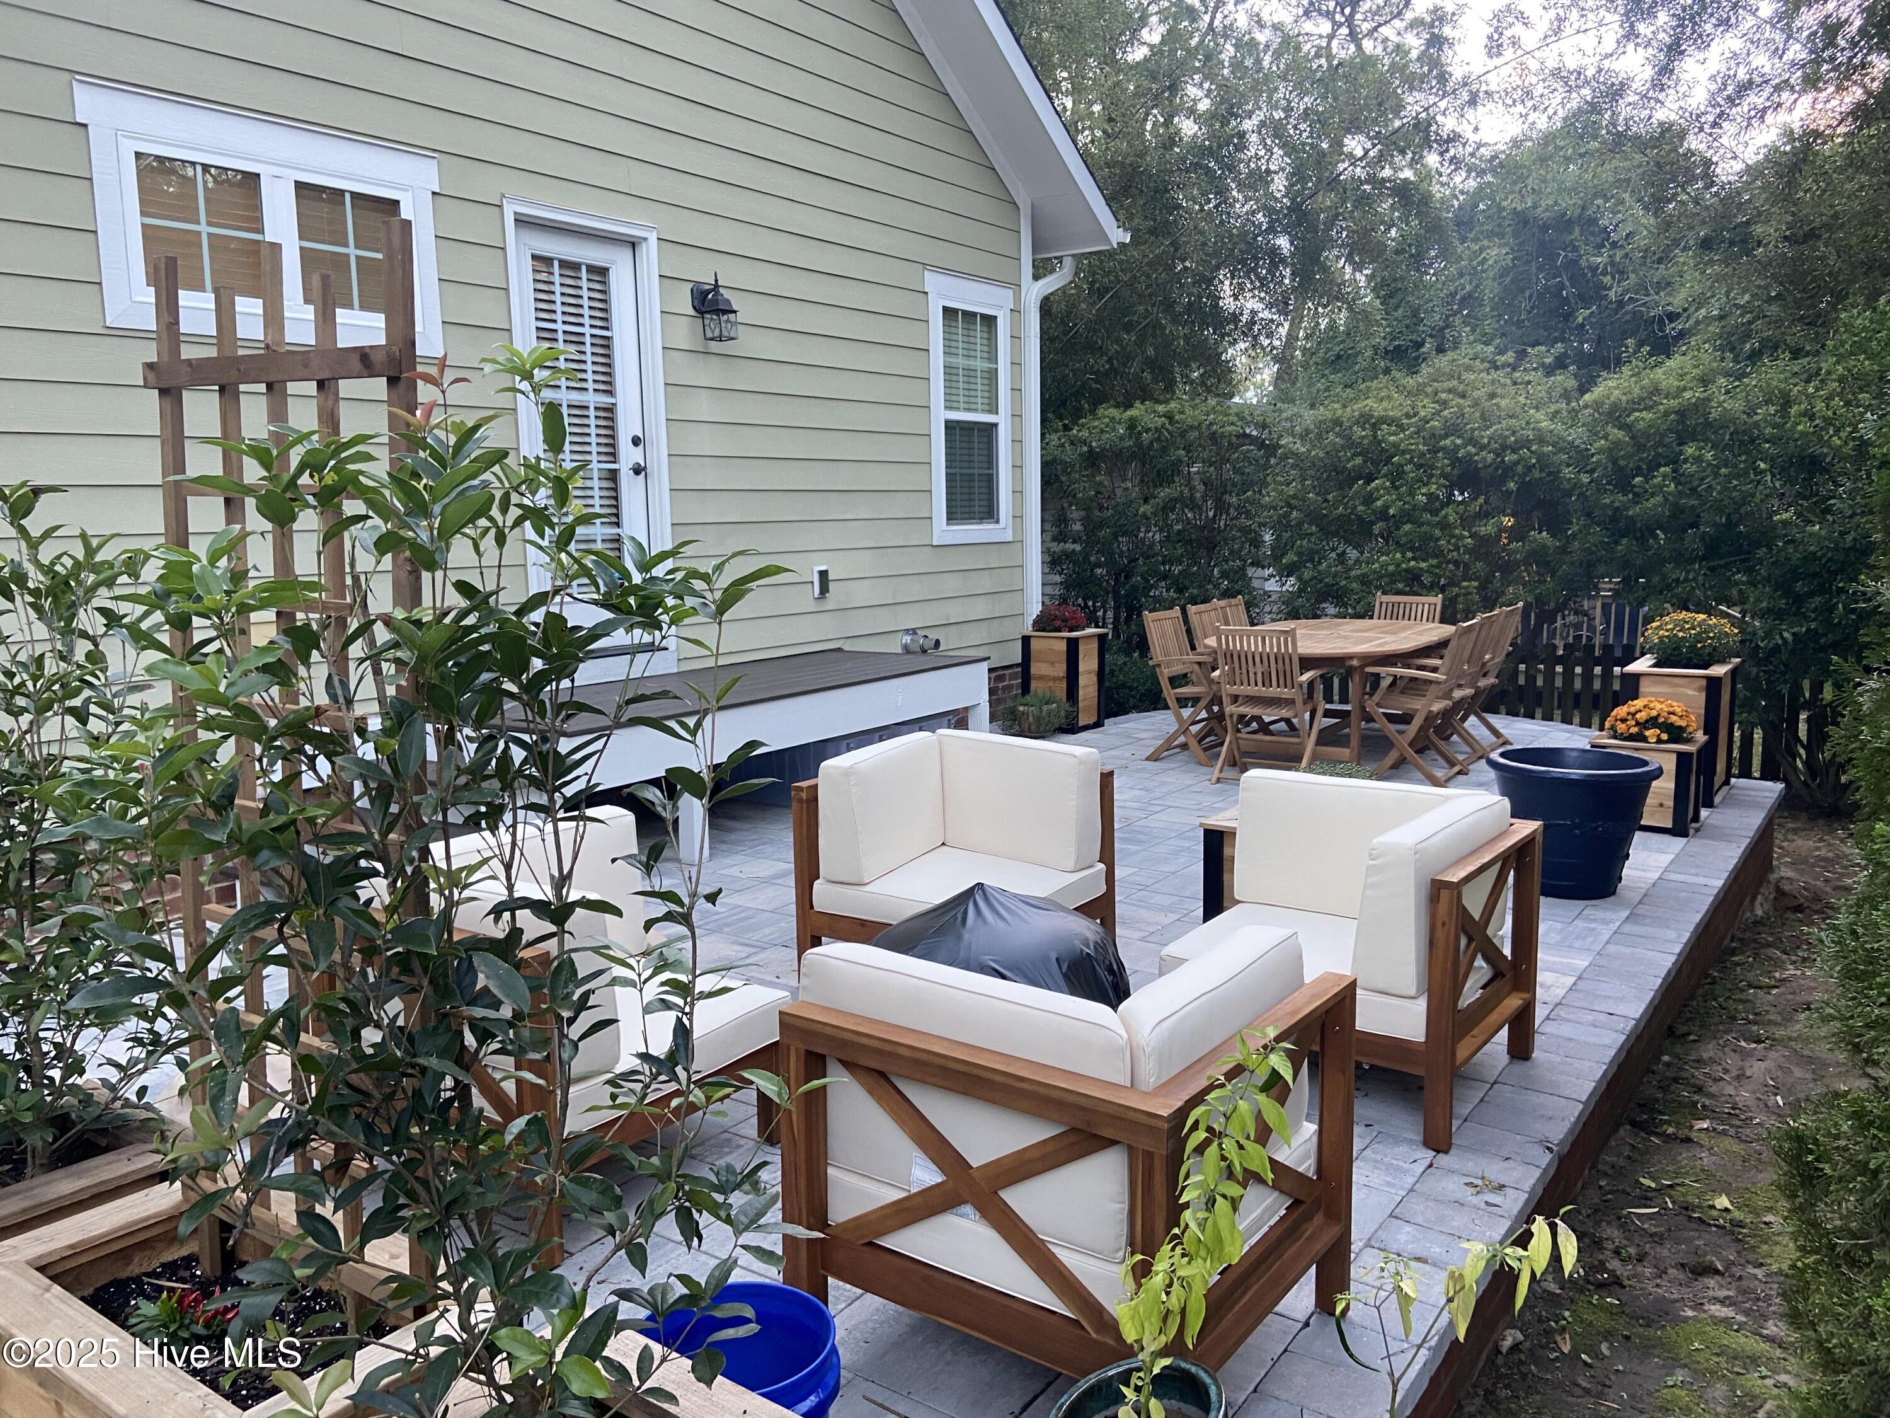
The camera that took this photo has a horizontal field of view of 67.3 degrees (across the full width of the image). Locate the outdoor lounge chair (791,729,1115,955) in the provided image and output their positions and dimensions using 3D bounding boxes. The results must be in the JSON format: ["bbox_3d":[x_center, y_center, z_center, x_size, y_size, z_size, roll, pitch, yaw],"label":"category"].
[{"bbox_3d":[0.043,0.499,4.619,0.760,0.740,0.730,5,10,37],"label":"outdoor lounge chair"}]

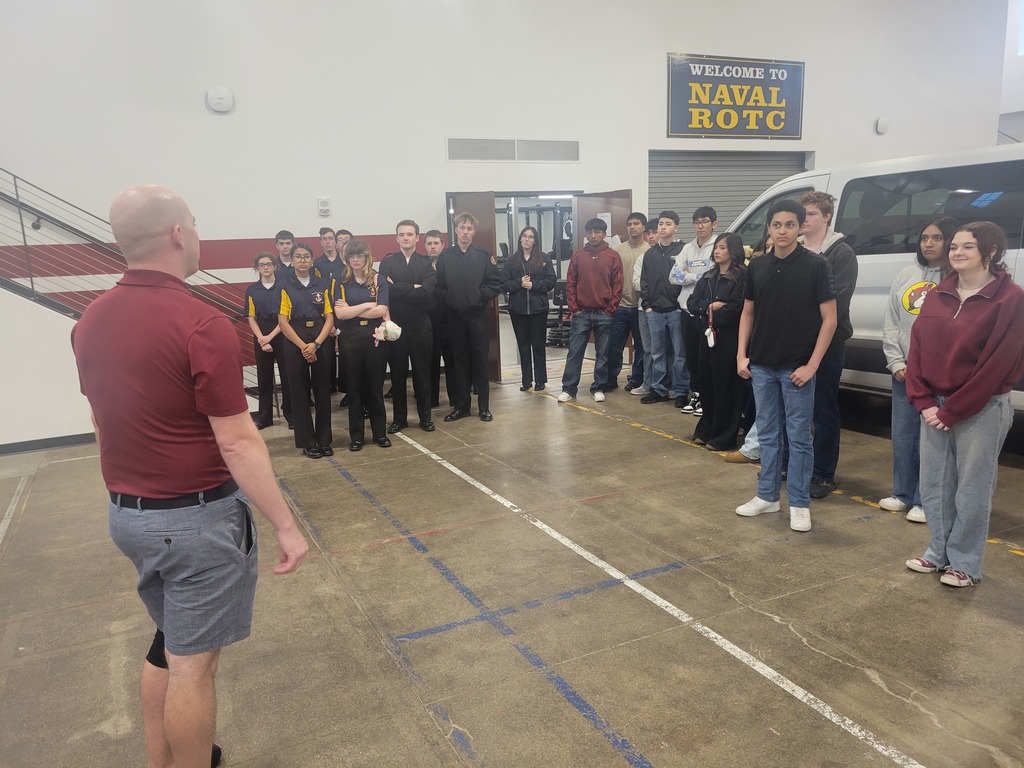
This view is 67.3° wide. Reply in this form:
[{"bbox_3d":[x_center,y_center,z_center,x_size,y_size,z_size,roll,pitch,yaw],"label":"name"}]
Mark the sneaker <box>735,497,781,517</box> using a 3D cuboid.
[{"bbox_3d":[1.433,0.690,4.459,0.285,0.110,0.105,-5,11,-17],"label":"sneaker"}]

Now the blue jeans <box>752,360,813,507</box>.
[{"bbox_3d":[1.500,0.240,4.266,0.370,0.880,0.280,7,14,42],"label":"blue jeans"}]

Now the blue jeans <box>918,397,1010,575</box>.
[{"bbox_3d":[2.010,0.387,3.438,0.320,0.910,0.390,-6,11,-21],"label":"blue jeans"}]

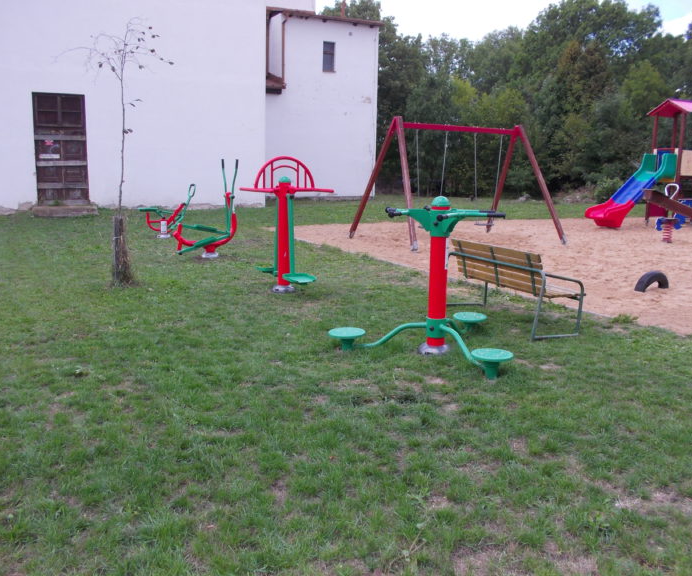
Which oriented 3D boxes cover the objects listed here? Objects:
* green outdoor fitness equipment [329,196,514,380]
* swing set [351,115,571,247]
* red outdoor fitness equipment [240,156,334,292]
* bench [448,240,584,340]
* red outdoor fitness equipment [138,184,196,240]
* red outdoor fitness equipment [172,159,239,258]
[{"bbox_3d":[0.620,-0.114,5.685,1.495,1.360,1.677,1,9,3],"label":"green outdoor fitness equipment"},{"bbox_3d":[2.390,-2.222,13.576,3.880,2.480,2.565,-4,10,-27],"label":"swing set"},{"bbox_3d":[-0.787,-0.823,8.222,1.300,1.720,1.080,-4,10,-26],"label":"red outdoor fitness equipment"},{"bbox_3d":[1.745,-0.043,6.916,0.620,0.810,1.675,-3,10,-22],"label":"bench"},{"bbox_3d":[-3.859,-1.689,13.793,1.220,1.180,0.550,-3,10,-25],"label":"red outdoor fitness equipment"},{"bbox_3d":[-2.403,-1.365,11.008,1.200,1.660,0.560,-4,10,-27],"label":"red outdoor fitness equipment"}]

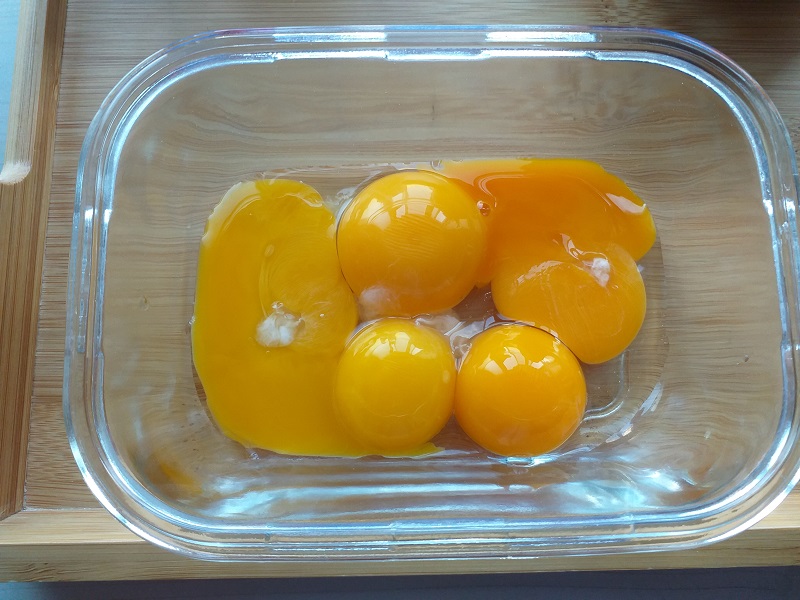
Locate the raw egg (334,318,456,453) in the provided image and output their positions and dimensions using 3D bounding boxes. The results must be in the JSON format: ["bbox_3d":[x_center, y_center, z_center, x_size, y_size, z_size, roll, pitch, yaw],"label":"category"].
[{"bbox_3d":[-0.001,0.025,0.180,0.038,0.025,0.038,0,79,0],"label":"raw egg"}]

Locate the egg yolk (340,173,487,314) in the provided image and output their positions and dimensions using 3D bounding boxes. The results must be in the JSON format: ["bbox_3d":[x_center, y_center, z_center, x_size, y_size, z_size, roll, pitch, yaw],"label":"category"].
[{"bbox_3d":[0.004,-0.018,0.190,0.048,0.022,0.048,0,79,0],"label":"egg yolk"}]

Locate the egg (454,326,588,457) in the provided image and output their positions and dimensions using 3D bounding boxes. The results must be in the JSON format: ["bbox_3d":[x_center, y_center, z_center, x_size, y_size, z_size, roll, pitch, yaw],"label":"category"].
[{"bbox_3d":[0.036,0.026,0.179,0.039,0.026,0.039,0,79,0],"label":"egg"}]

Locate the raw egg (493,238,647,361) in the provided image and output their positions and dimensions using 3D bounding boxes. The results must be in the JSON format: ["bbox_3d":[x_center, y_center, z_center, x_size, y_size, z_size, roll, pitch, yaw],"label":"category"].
[{"bbox_3d":[0.053,0.000,0.189,0.049,0.016,0.040,0,79,0],"label":"raw egg"}]

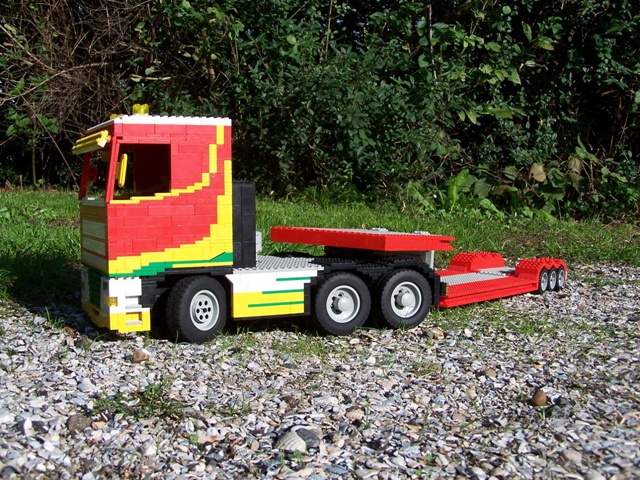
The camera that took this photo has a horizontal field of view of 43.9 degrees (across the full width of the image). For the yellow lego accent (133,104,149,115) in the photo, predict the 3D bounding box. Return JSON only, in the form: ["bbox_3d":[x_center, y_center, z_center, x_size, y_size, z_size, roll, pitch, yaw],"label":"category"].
[{"bbox_3d":[-0.176,-0.128,0.783,0.016,0.011,0.009,-2,5,-27],"label":"yellow lego accent"}]

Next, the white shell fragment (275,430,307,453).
[{"bbox_3d":[-0.018,0.126,0.497,0.021,0.010,0.018,0,4,0],"label":"white shell fragment"}]

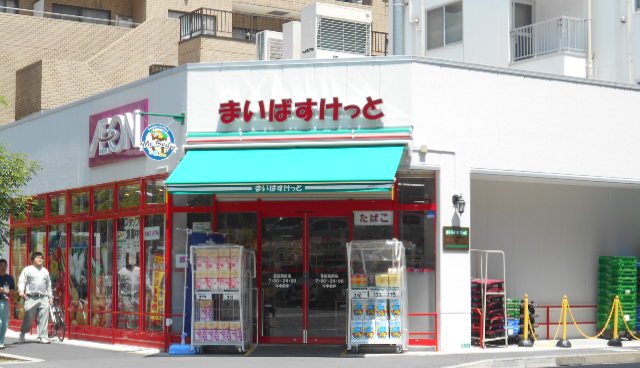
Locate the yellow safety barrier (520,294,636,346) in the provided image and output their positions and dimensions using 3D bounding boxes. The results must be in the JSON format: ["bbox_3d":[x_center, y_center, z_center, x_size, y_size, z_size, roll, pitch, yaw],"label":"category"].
[{"bbox_3d":[4.383,2.252,20.485,2.265,0.880,0.260,1,-5,-20],"label":"yellow safety barrier"}]

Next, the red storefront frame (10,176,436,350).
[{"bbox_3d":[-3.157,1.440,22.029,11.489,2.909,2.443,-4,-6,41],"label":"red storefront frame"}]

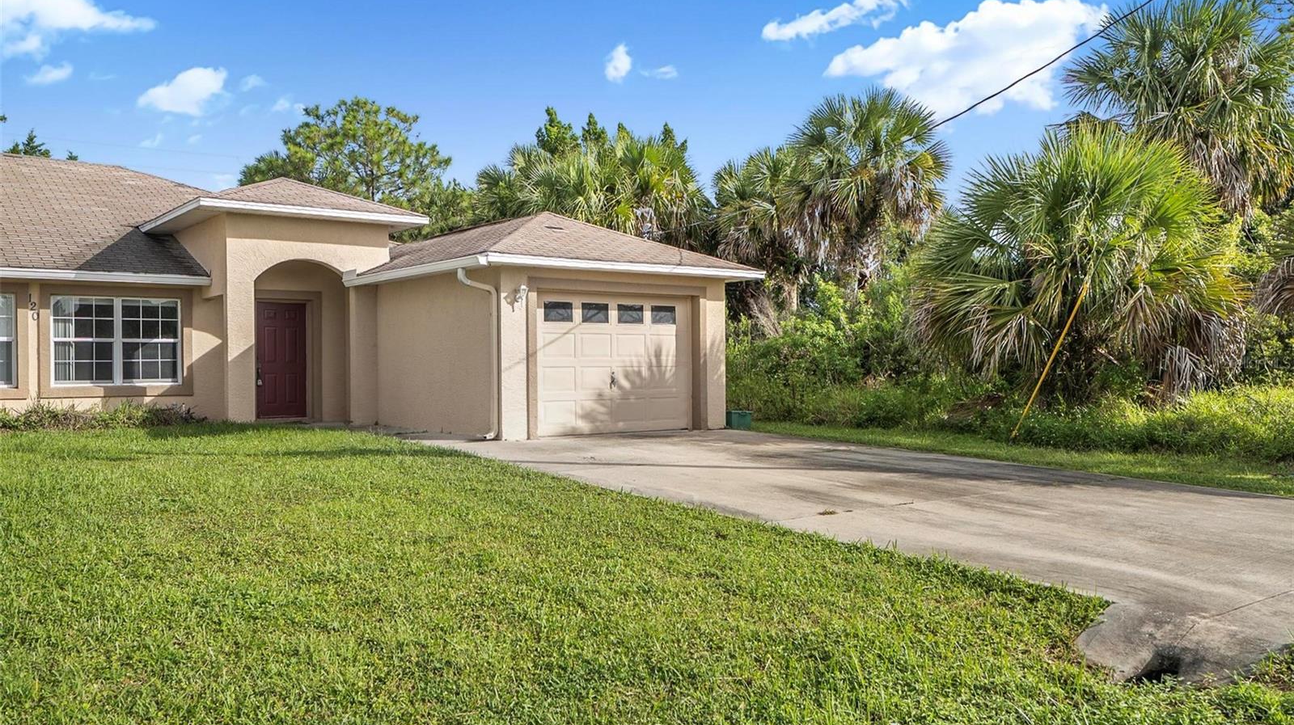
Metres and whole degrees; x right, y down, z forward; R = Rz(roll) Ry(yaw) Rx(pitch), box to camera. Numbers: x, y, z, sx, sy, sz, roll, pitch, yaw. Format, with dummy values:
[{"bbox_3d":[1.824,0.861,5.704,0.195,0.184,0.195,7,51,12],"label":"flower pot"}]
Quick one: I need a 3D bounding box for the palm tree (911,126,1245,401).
[{"bbox_3d":[7.100,-1.450,16.600,5.300,4.900,4.800,0,0,0],"label":"palm tree"}]

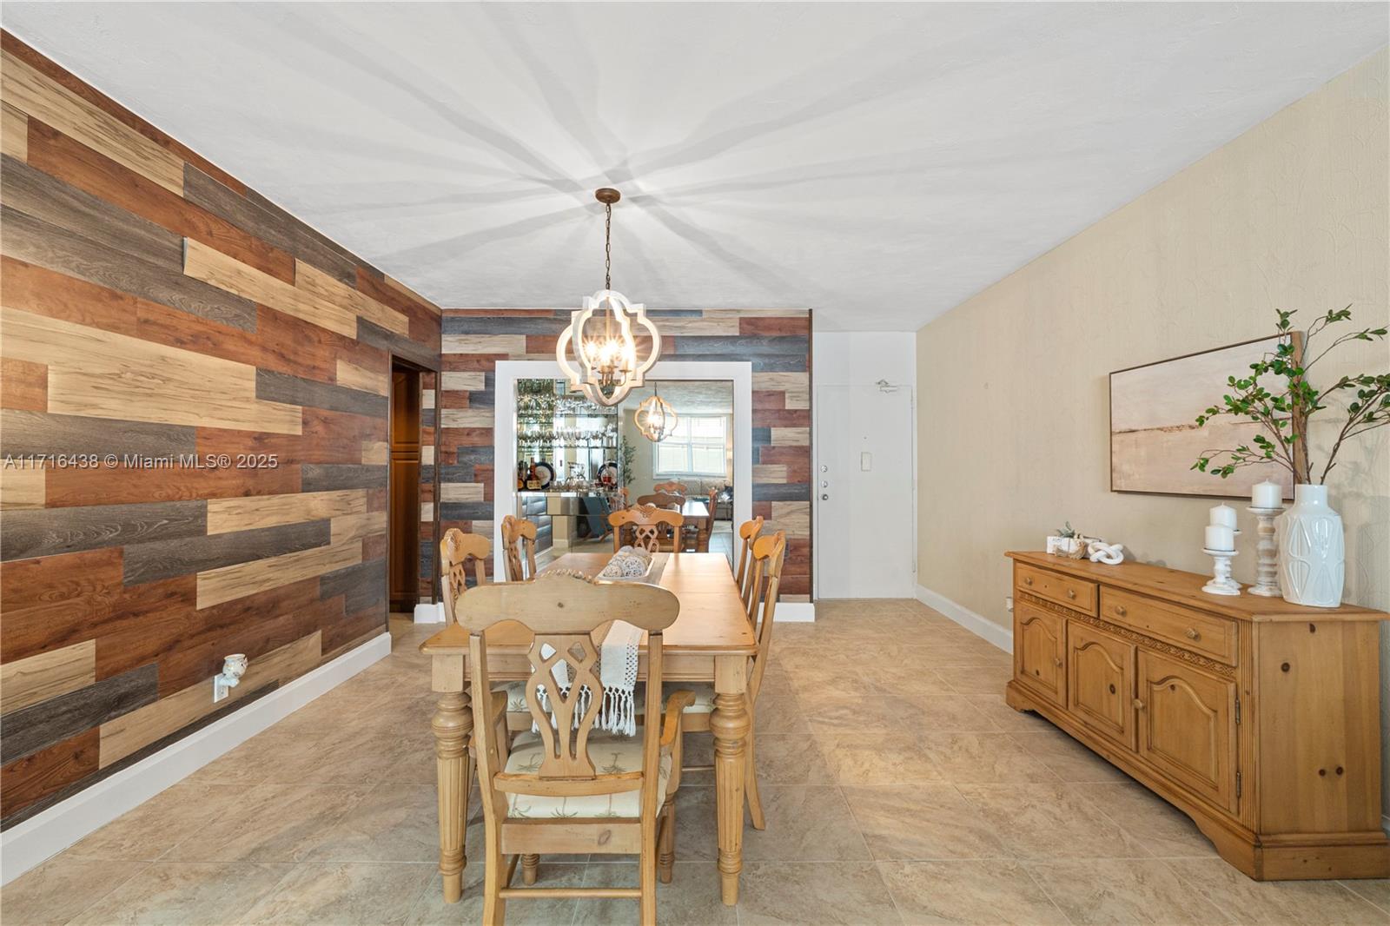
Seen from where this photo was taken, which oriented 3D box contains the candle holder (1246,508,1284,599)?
[{"bbox_3d":[2.028,0.312,2.056,0.100,0.305,0.100,0,-1,0],"label":"candle holder"}]

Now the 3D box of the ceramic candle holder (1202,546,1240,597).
[{"bbox_3d":[1.891,0.386,2.082,0.102,0.157,0.102,0,-1,0],"label":"ceramic candle holder"}]

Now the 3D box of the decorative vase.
[{"bbox_3d":[2.048,0.269,1.923,0.150,0.388,0.150,0,-1,0],"label":"decorative vase"}]

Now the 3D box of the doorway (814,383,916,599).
[{"bbox_3d":[1.645,0.269,5.622,1.010,2.100,0.100,0,-1,0],"label":"doorway"}]

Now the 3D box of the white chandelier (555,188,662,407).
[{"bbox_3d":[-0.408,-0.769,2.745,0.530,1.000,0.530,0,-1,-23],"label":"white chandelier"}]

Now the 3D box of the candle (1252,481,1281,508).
[{"bbox_3d":[2.028,0.115,2.058,0.077,0.094,0.077,0,-1,0],"label":"candle"}]

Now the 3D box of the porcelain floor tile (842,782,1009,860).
[{"bbox_3d":[0.805,1.284,2.087,0.455,0.010,0.452,0,-1,0],"label":"porcelain floor tile"}]

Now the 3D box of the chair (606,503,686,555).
[{"bbox_3d":[-0.307,0.779,3.469,0.530,1.040,0.580,0,-1,0],"label":"chair"}]

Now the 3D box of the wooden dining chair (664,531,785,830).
[{"bbox_3d":[0.049,0.769,2.232,0.590,1.030,0.490,0,-1,0],"label":"wooden dining chair"}]

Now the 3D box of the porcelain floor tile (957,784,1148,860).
[{"bbox_3d":[1.262,1.283,2.091,0.455,0.010,0.452,0,-1,0],"label":"porcelain floor tile"}]

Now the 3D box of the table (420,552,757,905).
[{"bbox_3d":[-0.298,0.908,2.533,0.955,0.760,1.800,0,-1,0],"label":"table"}]

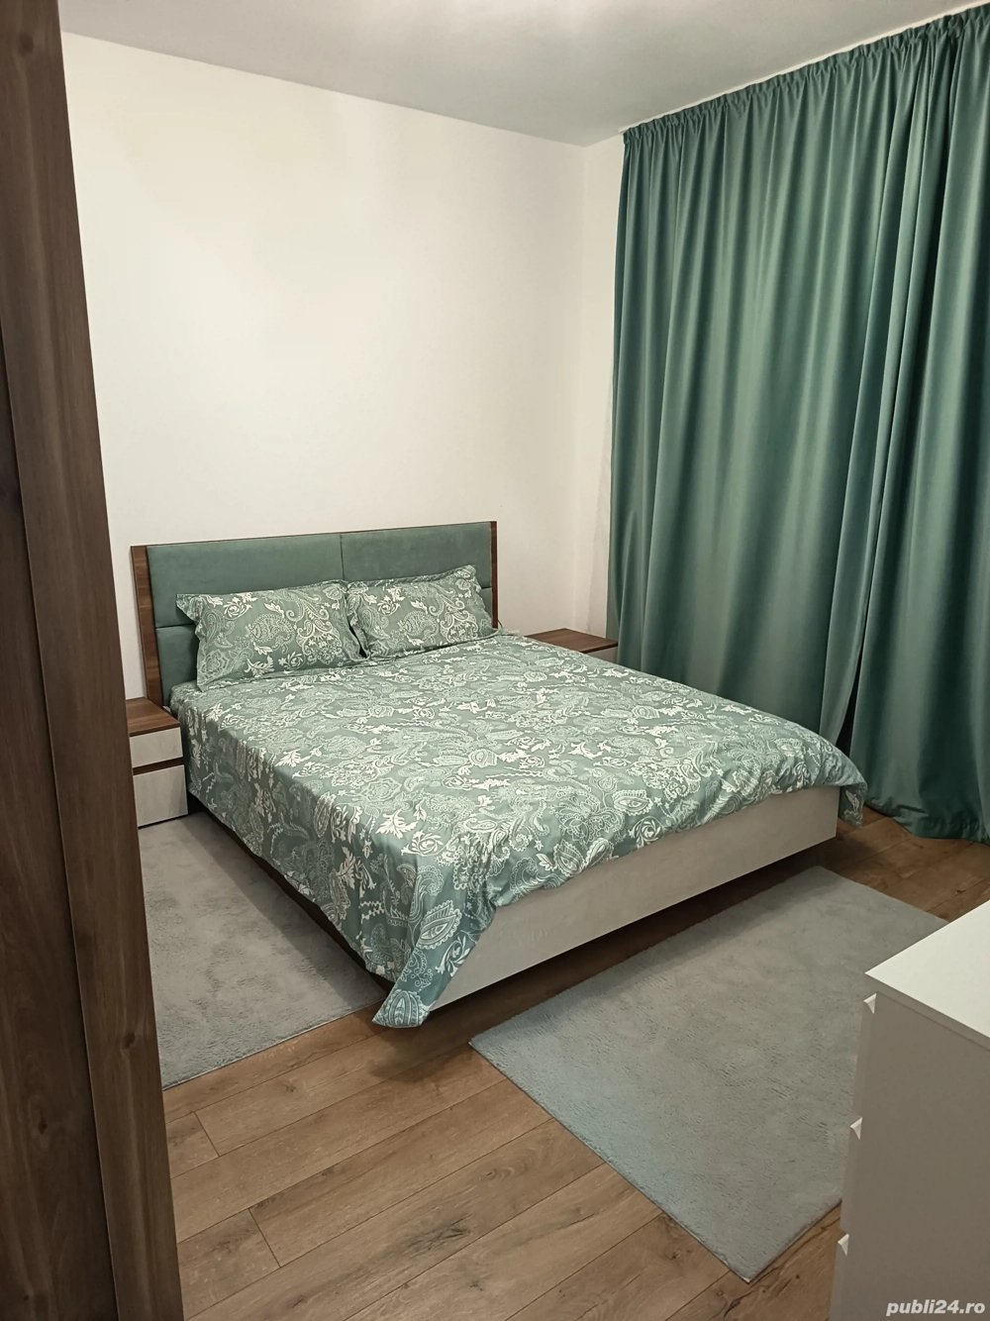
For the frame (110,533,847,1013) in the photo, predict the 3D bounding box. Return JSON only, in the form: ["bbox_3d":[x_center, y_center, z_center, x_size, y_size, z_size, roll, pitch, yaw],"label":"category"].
[{"bbox_3d":[-0.092,0.110,3.466,1.879,1.001,2.131,-10,17,-35],"label":"frame"}]

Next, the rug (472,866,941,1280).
[{"bbox_3d":[0.779,0.890,2.351,1.485,0.024,0.837,-10,17,-36],"label":"rug"}]

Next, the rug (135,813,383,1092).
[{"bbox_3d":[-0.966,0.774,2.814,0.814,0.024,1.495,-10,17,-35],"label":"rug"}]

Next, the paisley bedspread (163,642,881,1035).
[{"bbox_3d":[-0.067,0.348,3.465,1.937,0.439,2.038,-10,17,-35],"label":"paisley bedspread"}]

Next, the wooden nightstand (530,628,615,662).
[{"bbox_3d":[0.331,0.084,4.883,0.497,0.372,0.435,-10,17,-35],"label":"wooden nightstand"}]

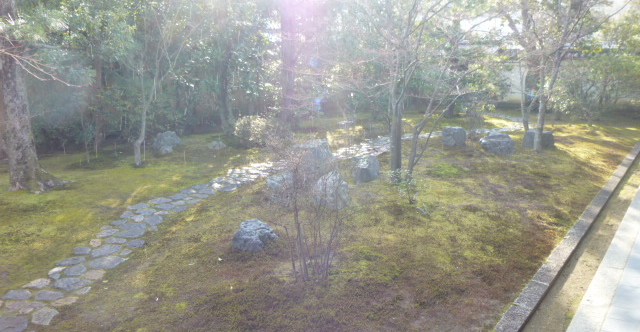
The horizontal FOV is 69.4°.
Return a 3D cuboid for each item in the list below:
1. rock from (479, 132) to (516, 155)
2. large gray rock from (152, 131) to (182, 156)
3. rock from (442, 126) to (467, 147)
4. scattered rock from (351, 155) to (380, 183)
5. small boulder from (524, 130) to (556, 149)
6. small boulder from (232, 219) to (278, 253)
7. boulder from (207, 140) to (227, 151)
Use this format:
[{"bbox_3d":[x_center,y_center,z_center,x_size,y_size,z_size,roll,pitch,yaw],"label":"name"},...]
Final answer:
[{"bbox_3d":[4.189,-0.542,10.825,0.925,0.446,0.680,4,14,21],"label":"rock"},{"bbox_3d":[-3.731,-0.572,11.265,0.743,0.526,0.600,-5,13,-18],"label":"large gray rock"},{"bbox_3d":[3.475,-0.768,11.896,0.640,0.432,0.550,3,13,16],"label":"rock"},{"bbox_3d":[0.847,0.043,8.392,0.509,0.475,0.500,1,13,6],"label":"scattered rock"},{"bbox_3d":[5.471,-0.689,11.499,0.850,0.400,0.620,5,14,25],"label":"small boulder"},{"bbox_3d":[-0.780,0.805,5.517,0.554,0.306,0.470,-3,13,-8],"label":"small boulder"},{"bbox_3d":[-2.627,-0.529,11.784,0.480,0.181,0.420,-4,13,-12],"label":"boulder"}]

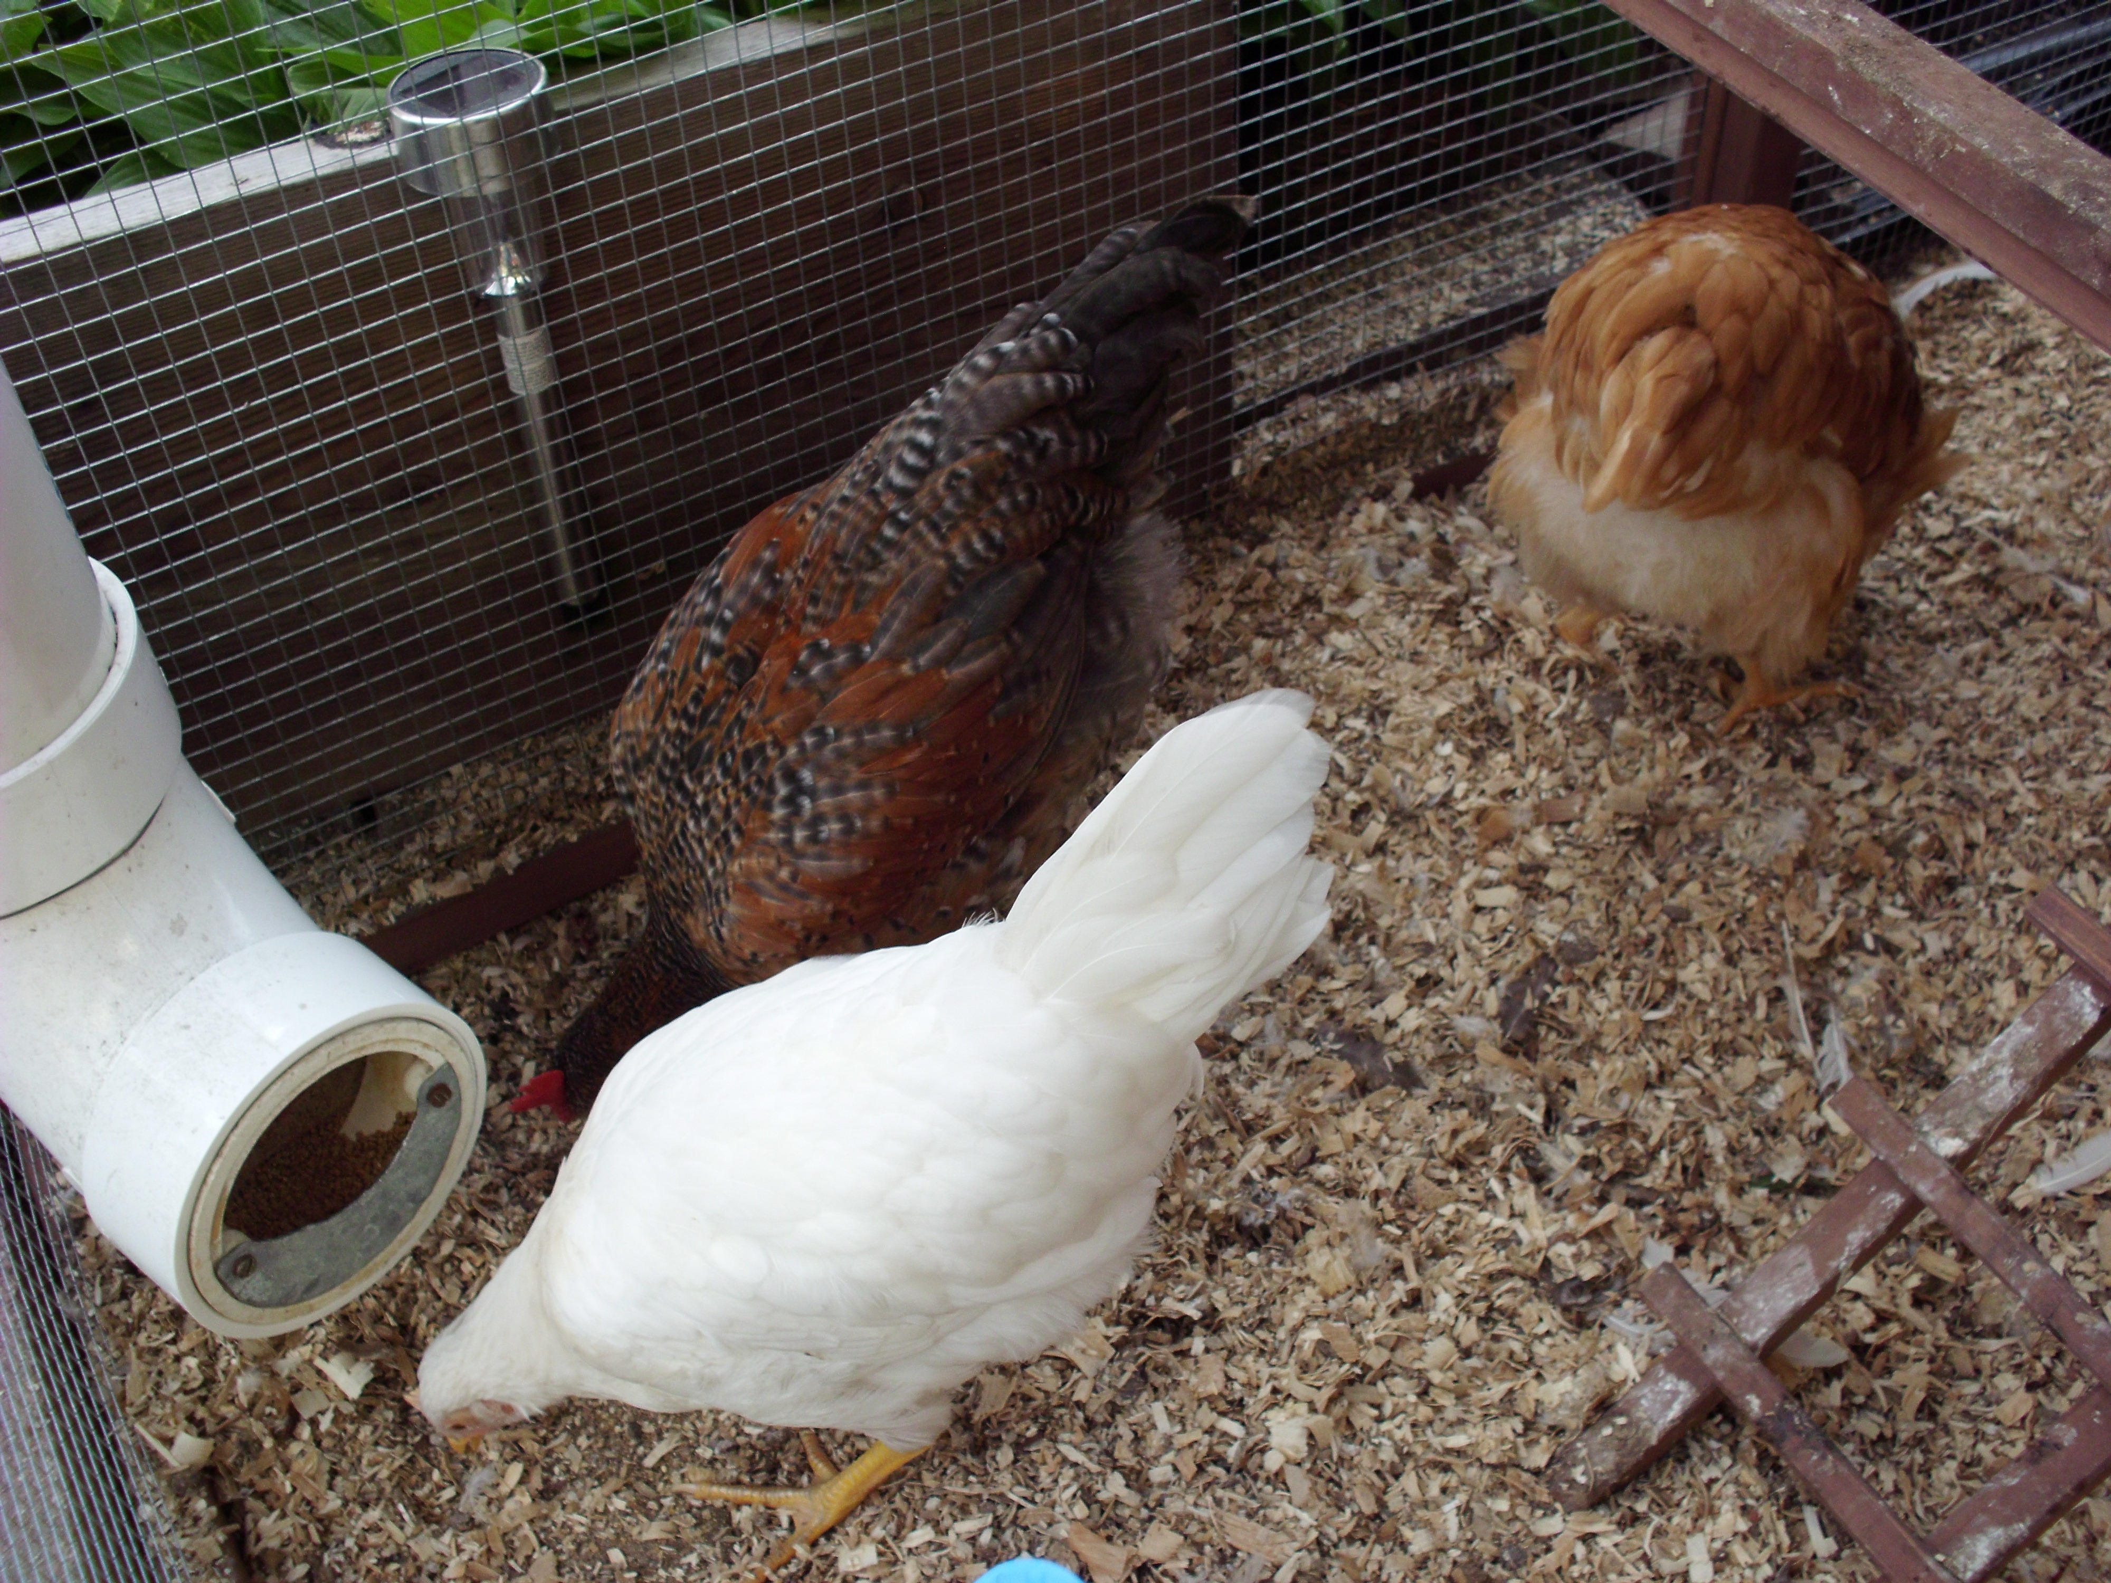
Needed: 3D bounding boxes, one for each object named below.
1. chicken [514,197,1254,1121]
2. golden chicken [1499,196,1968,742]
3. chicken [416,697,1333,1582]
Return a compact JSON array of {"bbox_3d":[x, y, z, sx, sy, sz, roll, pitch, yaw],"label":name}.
[{"bbox_3d":[-0.065,-0.023,0.835,0.345,0.360,0.180,-23,51,-17],"label":"chicken"},{"bbox_3d":[0.329,-0.167,1.029,0.195,0.240,0.310,21,52,20],"label":"golden chicken"},{"bbox_3d":[-0.067,0.113,0.760,0.325,0.290,0.160,-13,49,-9],"label":"chicken"}]

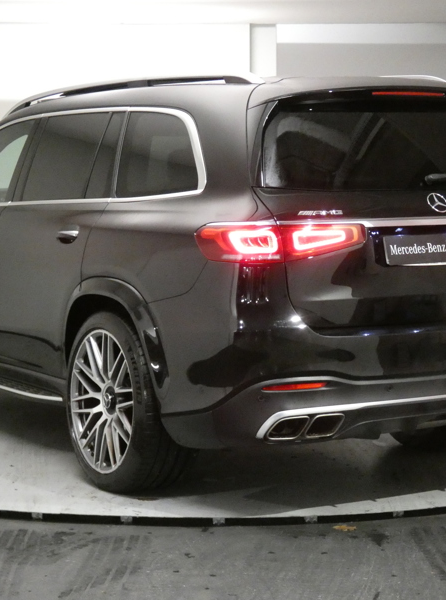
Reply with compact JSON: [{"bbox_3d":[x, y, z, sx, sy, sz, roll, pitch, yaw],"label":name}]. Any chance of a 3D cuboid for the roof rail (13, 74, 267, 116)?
[{"bbox_3d":[-0.508,-0.964,6.644,0.070,0.110,2.500,-4,7,-31],"label":"roof rail"}]

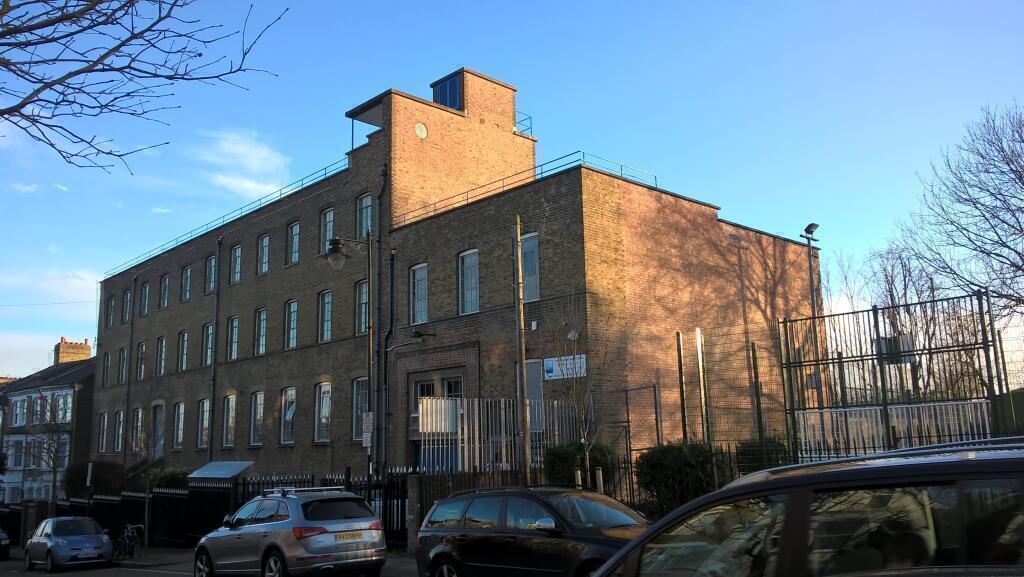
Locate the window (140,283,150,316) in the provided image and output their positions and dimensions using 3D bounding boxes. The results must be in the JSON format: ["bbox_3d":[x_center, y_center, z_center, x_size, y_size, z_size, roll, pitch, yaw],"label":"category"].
[{"bbox_3d":[-20.558,0.629,45.688,0.150,1.830,1.000,9,-15,-44],"label":"window"}]

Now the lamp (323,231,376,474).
[{"bbox_3d":[-3.043,2.120,15.546,1.020,6.250,0.360,8,-14,-44],"label":"lamp"}]

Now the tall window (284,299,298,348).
[{"bbox_3d":[-9.015,1.501,33.475,0.180,2.080,1.060,9,-15,-43],"label":"tall window"}]

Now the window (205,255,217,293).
[{"bbox_3d":[-14.257,-0.652,38.803,0.150,1.800,1.030,8,-14,-44],"label":"window"}]

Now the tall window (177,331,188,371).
[{"bbox_3d":[-16.643,3.176,41.195,0.150,2.040,1.000,9,-15,-44],"label":"tall window"}]

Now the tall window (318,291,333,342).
[{"bbox_3d":[-7.290,1.112,31.816,0.150,2.040,1.000,9,-15,-44],"label":"tall window"}]

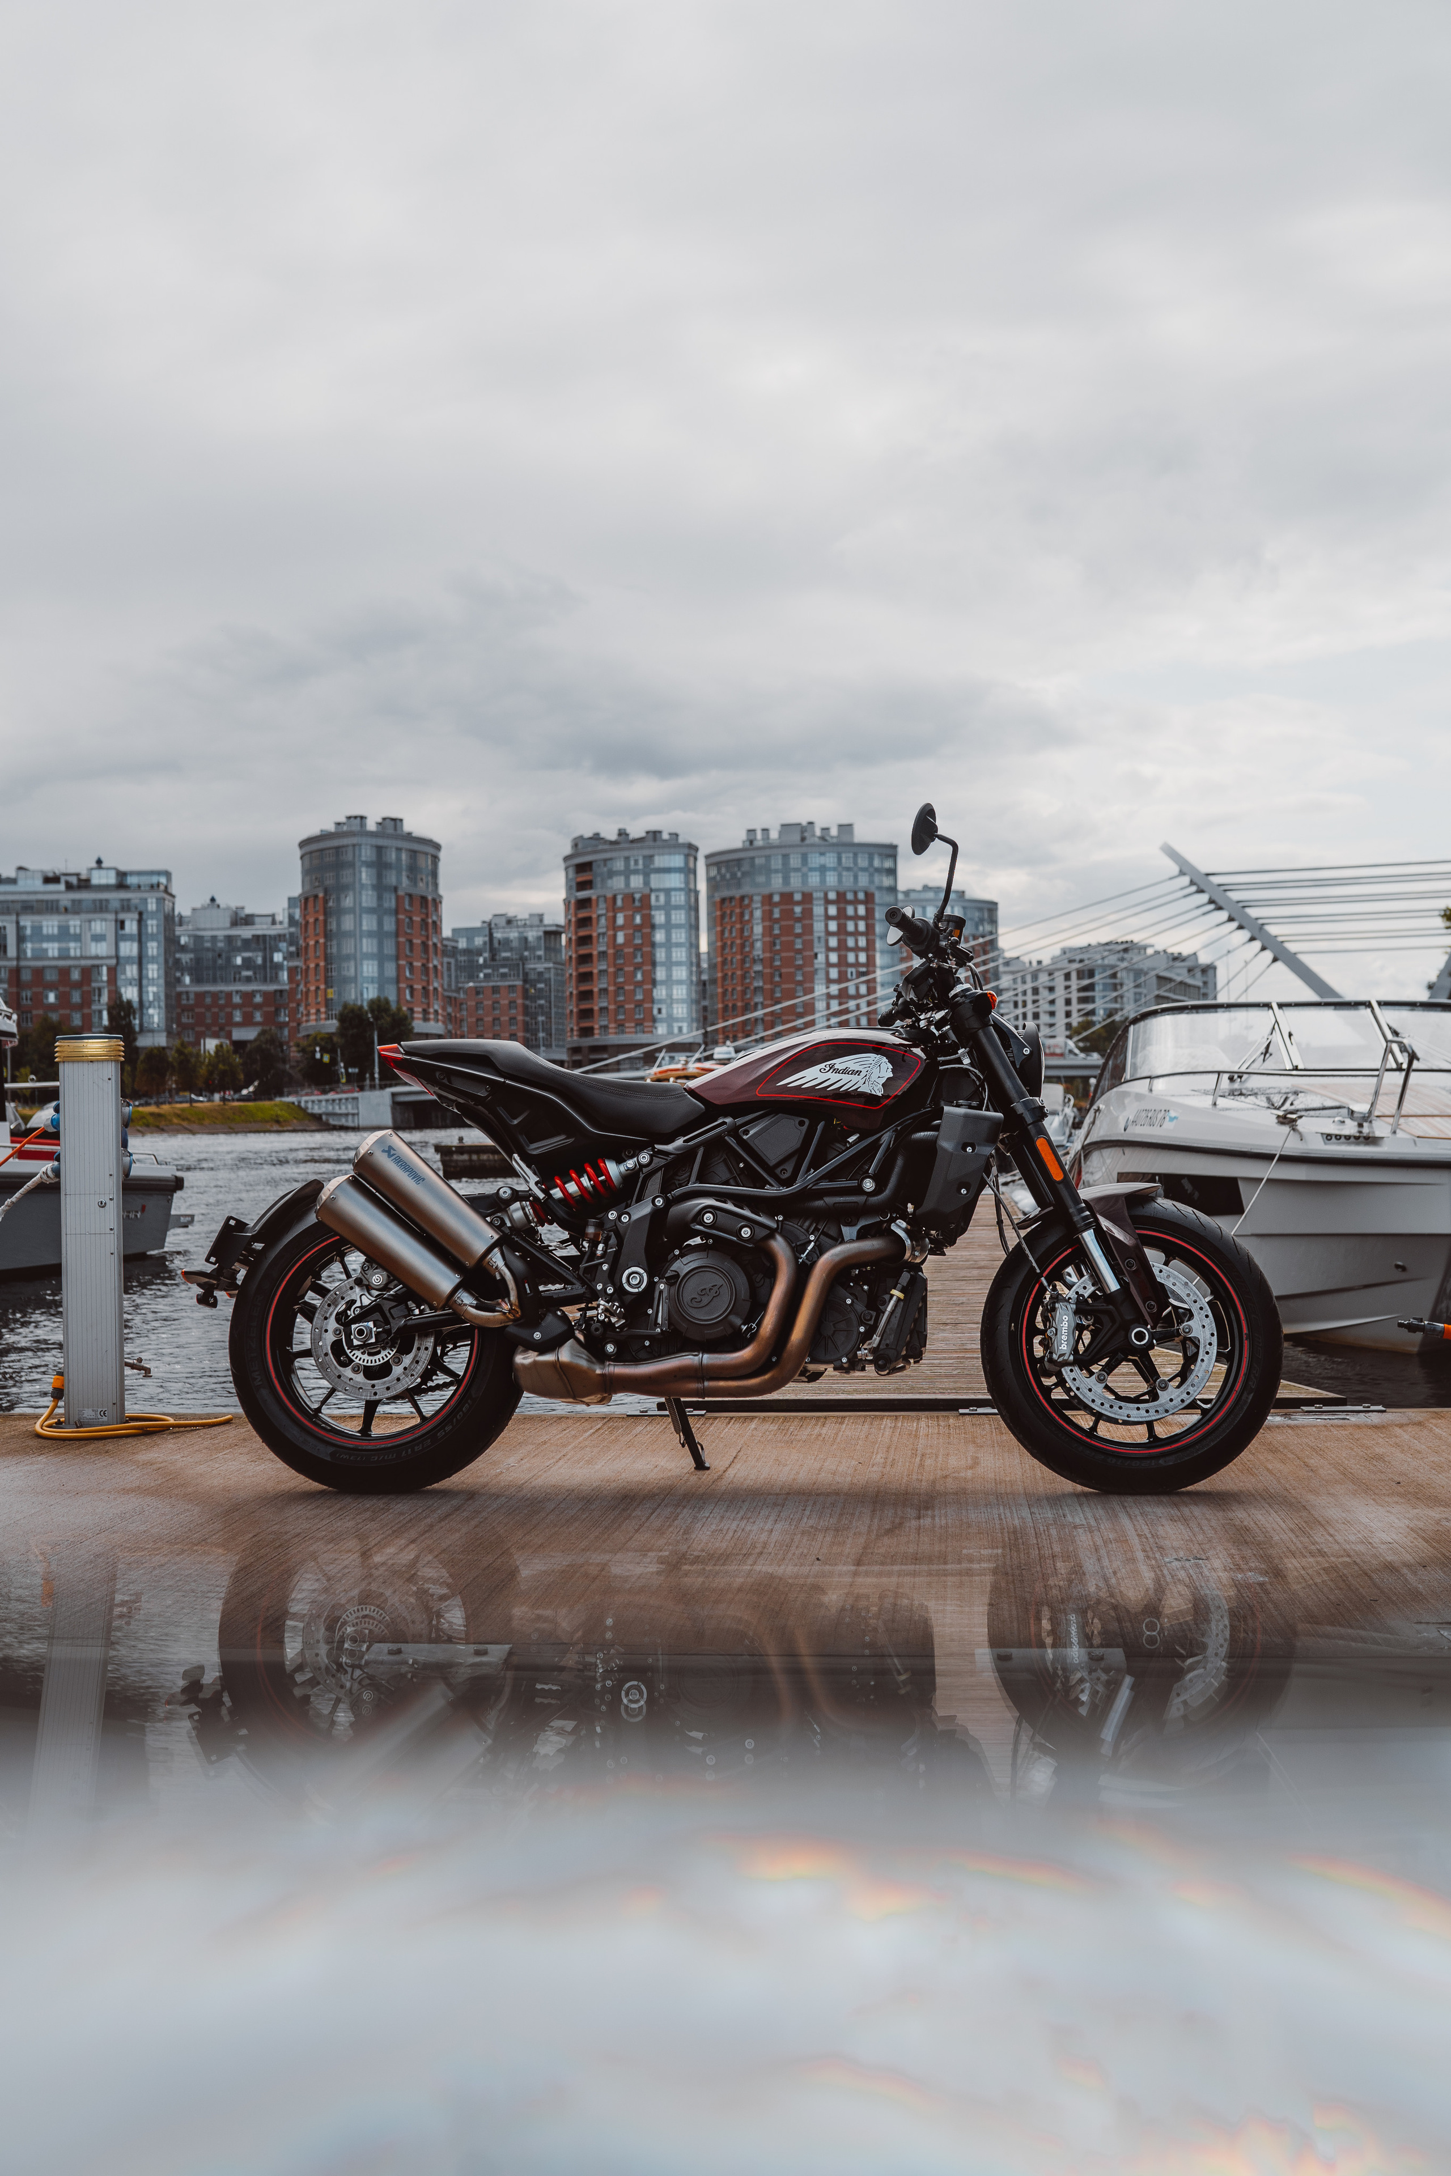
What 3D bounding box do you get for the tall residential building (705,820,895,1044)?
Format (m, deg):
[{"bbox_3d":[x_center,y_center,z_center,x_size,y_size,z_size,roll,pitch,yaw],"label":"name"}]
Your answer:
[{"bbox_3d":[15.312,-26.314,428.000,39.000,53.650,21.000,-1,-1,25],"label":"tall residential building"}]

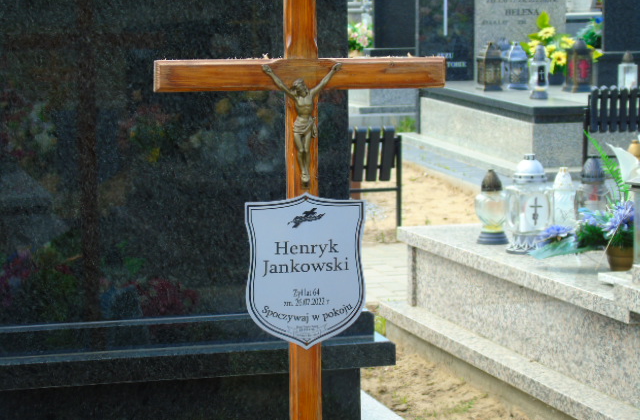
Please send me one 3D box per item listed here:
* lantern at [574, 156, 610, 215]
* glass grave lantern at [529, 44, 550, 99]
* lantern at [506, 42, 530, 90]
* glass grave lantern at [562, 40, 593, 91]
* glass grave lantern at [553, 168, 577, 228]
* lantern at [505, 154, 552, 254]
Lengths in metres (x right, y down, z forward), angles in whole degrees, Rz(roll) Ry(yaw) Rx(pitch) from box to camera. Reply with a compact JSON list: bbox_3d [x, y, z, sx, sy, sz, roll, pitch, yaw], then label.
[{"bbox_3d":[0.932,-0.041,5.933,0.122,0.282,0.122,-1,7,-8],"label":"lantern"},{"bbox_3d":[1.379,-0.864,10.880,0.128,0.331,0.128,-1,7,-8],"label":"glass grave lantern"},{"bbox_3d":[1.327,-0.967,11.631,0.132,0.312,0.132,-2,7,-13],"label":"lantern"},{"bbox_3d":[1.692,-0.947,11.379,0.142,0.347,0.142,-3,8,-21],"label":"glass grave lantern"},{"bbox_3d":[0.834,-0.023,5.935,0.085,0.246,0.085,-1,7,-8],"label":"glass grave lantern"},{"bbox_3d":[0.687,-0.023,5.681,0.150,0.318,0.150,-2,7,-12],"label":"lantern"}]

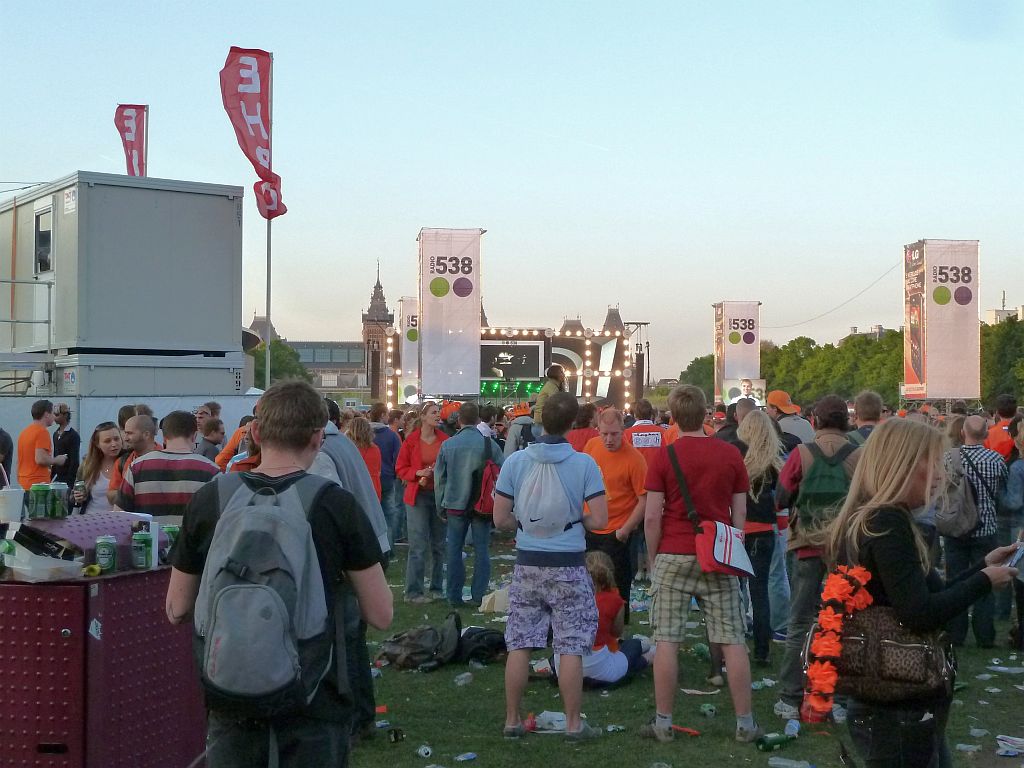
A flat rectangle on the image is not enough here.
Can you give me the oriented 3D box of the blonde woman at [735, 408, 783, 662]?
[{"bbox_3d":[1.684,1.049,9.700,0.460,1.720,0.340,0,-1,-3],"label":"blonde woman"}]

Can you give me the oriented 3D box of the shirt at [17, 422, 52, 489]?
[{"bbox_3d":[-4.607,0.700,13.700,0.280,0.660,0.460,1,-1,-45],"label":"shirt"}]

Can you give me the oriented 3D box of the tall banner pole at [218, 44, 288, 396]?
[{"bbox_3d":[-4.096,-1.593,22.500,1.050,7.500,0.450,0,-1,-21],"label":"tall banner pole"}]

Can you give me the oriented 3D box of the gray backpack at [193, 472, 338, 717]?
[{"bbox_3d":[-0.608,0.519,3.500,0.320,0.560,0.240,0,-1,6],"label":"gray backpack"}]

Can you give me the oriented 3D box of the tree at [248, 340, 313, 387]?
[{"bbox_3d":[-27.831,-0.058,165.000,9.500,10.400,9.500,0,-1,0],"label":"tree"}]

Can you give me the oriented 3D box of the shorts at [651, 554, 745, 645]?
[{"bbox_3d":[0.963,1.108,7.370,0.480,0.490,0.320,0,-1,3],"label":"shorts"}]

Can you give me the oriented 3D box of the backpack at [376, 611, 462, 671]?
[{"bbox_3d":[-0.625,1.727,9.600,0.560,0.340,0.270,0,-45,0],"label":"backpack"}]

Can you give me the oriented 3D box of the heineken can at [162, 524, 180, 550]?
[{"bbox_3d":[-1.206,0.560,5.020,0.066,0.115,0.066,0,-1,-12],"label":"heineken can"}]

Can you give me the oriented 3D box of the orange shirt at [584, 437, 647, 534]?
[{"bbox_3d":[0.765,0.765,10.700,0.530,0.710,0.320,0,-1,13],"label":"orange shirt"}]

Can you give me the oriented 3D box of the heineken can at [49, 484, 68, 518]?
[{"bbox_3d":[-1.469,0.379,4.600,0.066,0.116,0.066,0,-1,-17],"label":"heineken can"}]

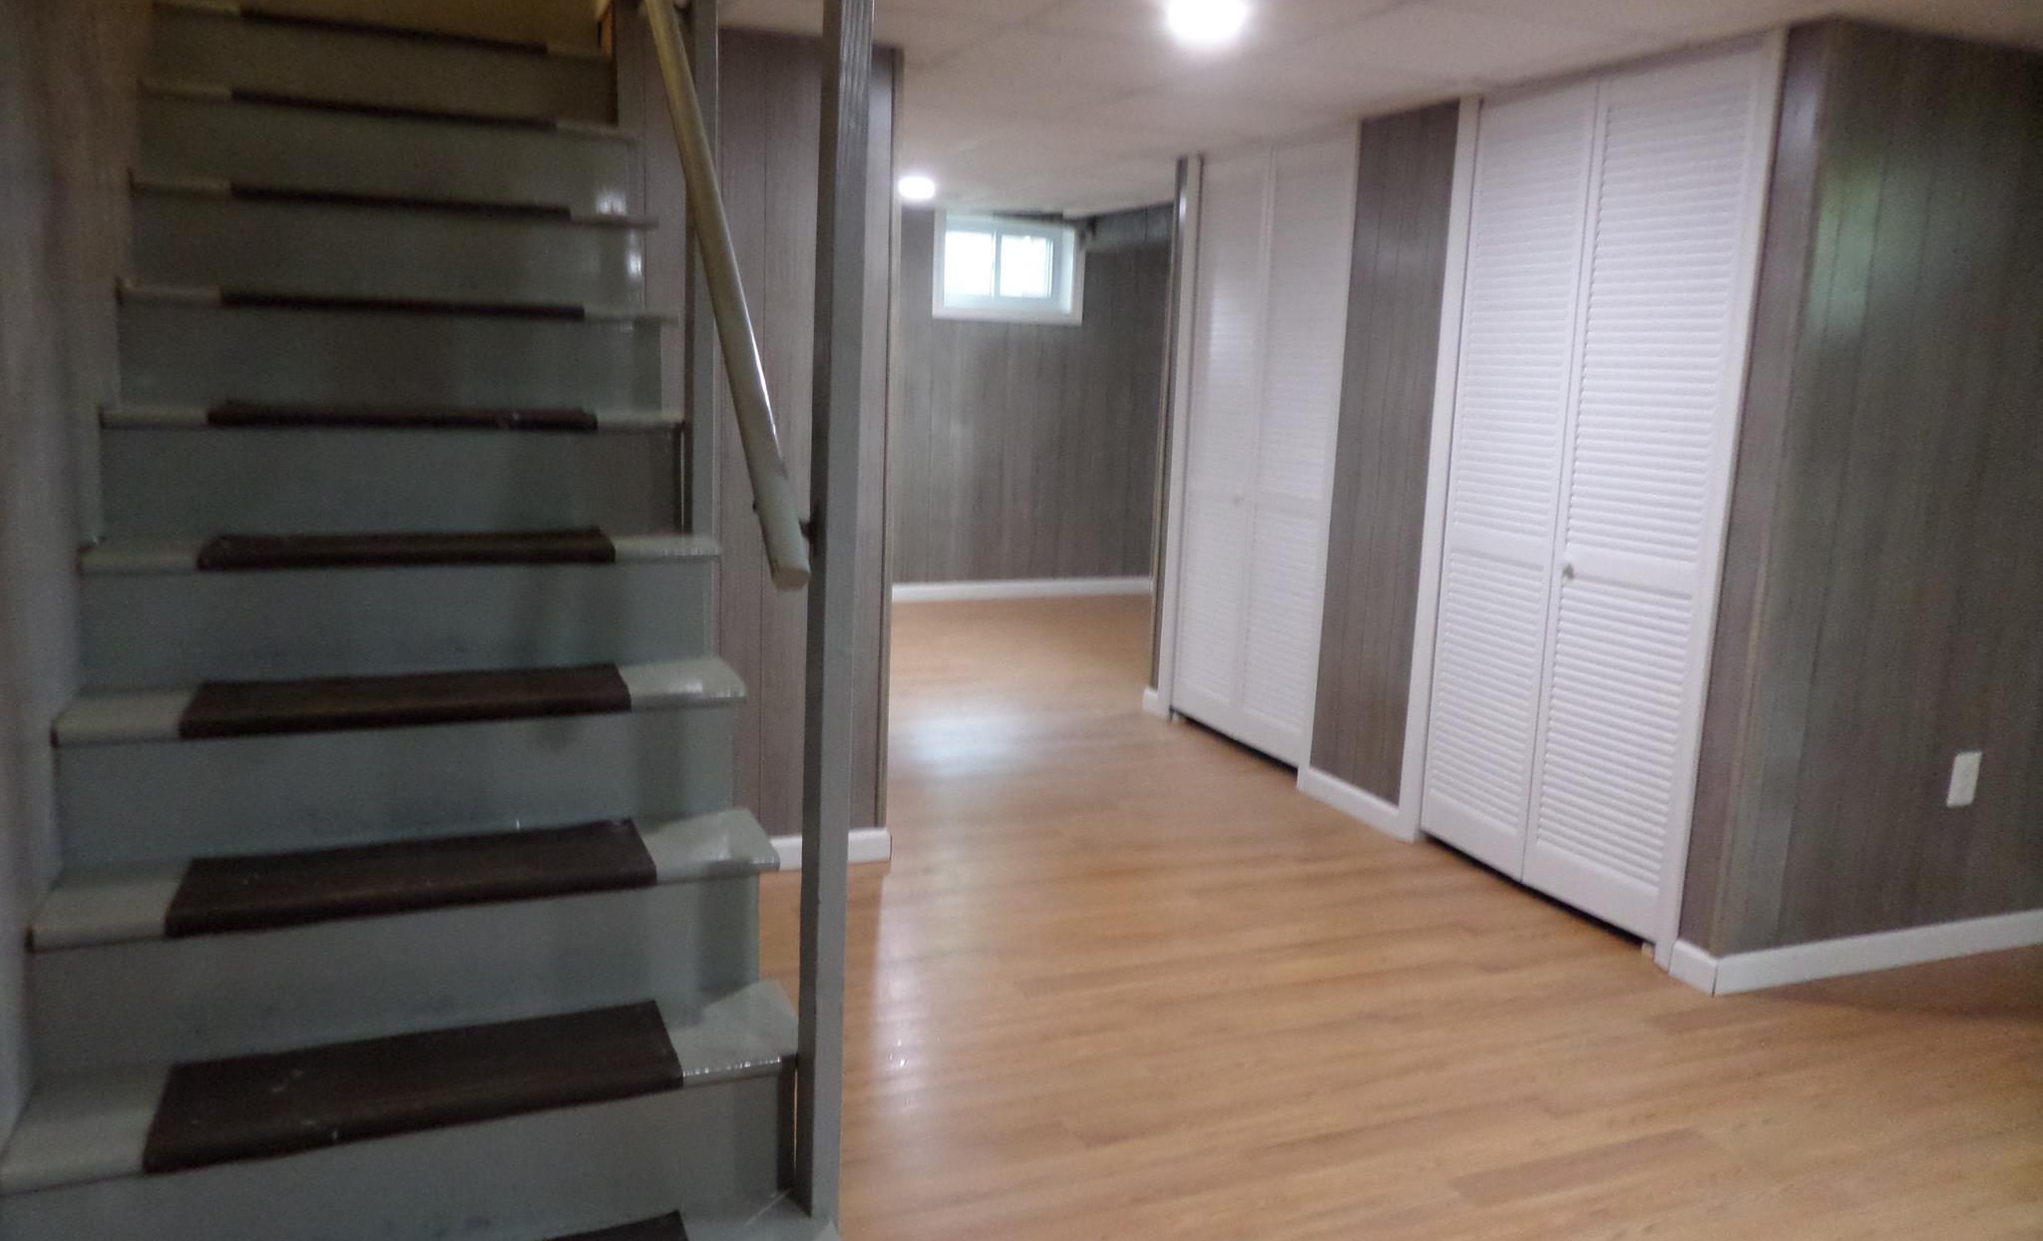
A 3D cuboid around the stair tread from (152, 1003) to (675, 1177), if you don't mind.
[{"bbox_3d":[-0.770,0.593,1.846,0.610,0.030,0.220,-2,11,-22],"label":"stair tread"}]

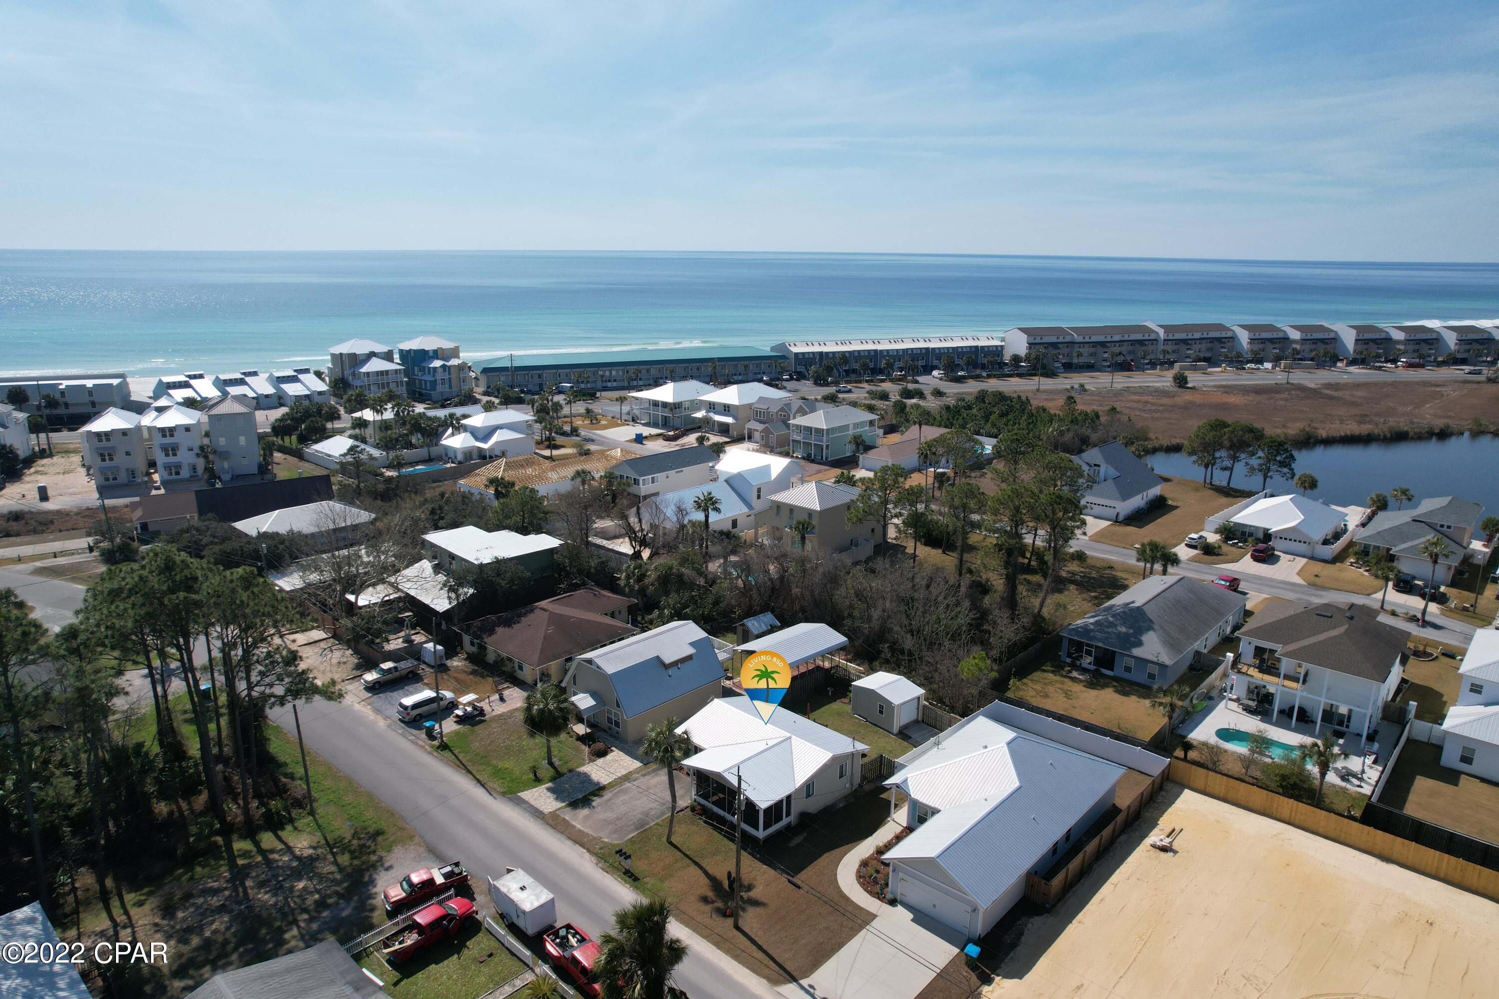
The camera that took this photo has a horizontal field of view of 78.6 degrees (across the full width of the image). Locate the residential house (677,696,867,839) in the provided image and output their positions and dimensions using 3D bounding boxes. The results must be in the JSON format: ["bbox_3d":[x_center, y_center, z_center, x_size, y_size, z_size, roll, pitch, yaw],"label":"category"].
[{"bbox_3d":[0.632,19.854,71.616,12.620,4.478,11.602,14,20,41],"label":"residential house"}]

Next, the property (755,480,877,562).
[{"bbox_3d":[9.972,1.622,129.387,10.890,9.465,13.536,14,20,41],"label":"property"}]

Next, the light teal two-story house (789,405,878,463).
[{"bbox_3d":[16.902,-13.784,180.710,8.842,8.582,18.644,13,20,39],"label":"light teal two-story house"}]

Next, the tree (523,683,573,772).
[{"bbox_3d":[-16.400,18.560,74.500,3.850,6.700,3.850,1,15,0],"label":"tree"}]

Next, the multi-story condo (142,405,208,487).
[{"bbox_3d":[-104.104,-11.037,167.199,8.050,12.200,12.500,-7,17,-24],"label":"multi-story condo"}]

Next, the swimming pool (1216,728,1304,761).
[{"bbox_3d":[44.460,21.650,79.160,7.560,0.600,3.710,13,20,38],"label":"swimming pool"}]

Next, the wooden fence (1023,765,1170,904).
[{"bbox_3d":[25.980,23.550,66.880,1.750,1.850,20.290,15,21,42],"label":"wooden fence"}]

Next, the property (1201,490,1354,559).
[{"bbox_3d":[80.661,2.644,137.130,12.000,5.900,19.000,14,20,41],"label":"property"}]

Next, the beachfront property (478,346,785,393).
[{"bbox_3d":[-36.019,-42.620,291.456,98.800,8.700,19.300,-6,17,-24],"label":"beachfront property"}]

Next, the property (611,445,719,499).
[{"bbox_3d":[-14.438,-5.058,159.673,8.200,6.200,18.500,15,21,42],"label":"property"}]

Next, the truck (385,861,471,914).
[{"bbox_3d":[-20.747,24.605,58.745,5.000,1.720,1.800,-10,19,-35],"label":"truck"}]

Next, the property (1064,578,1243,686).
[{"bbox_3d":[45.040,12.570,100.390,10.700,5.750,25.400,14,20,41],"label":"property"}]

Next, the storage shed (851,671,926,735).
[{"bbox_3d":[12.218,17.755,80.790,3.650,3.353,4.950,-12,20,-39],"label":"storage shed"}]

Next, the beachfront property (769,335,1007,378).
[{"bbox_3d":[45.616,-46.467,296.058,76.091,11.300,17.000,-5,16,-20],"label":"beachfront property"}]

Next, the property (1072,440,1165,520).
[{"bbox_3d":[59.227,-3.926,153.230,14.500,8.700,19.000,14,20,40],"label":"property"}]

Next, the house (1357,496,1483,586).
[{"bbox_3d":[91.722,4.011,125.871,11.806,8.040,22.186,14,20,41],"label":"house"}]

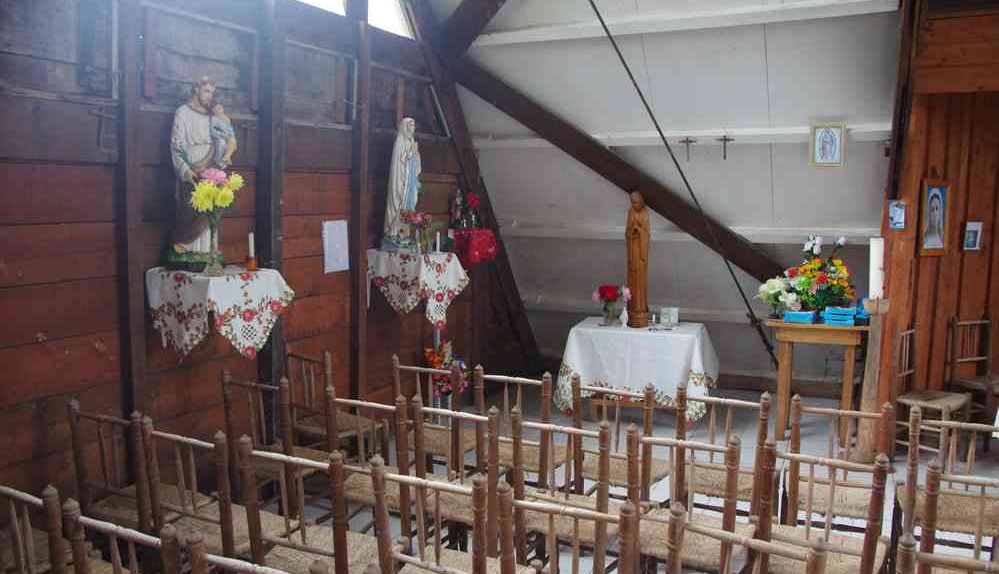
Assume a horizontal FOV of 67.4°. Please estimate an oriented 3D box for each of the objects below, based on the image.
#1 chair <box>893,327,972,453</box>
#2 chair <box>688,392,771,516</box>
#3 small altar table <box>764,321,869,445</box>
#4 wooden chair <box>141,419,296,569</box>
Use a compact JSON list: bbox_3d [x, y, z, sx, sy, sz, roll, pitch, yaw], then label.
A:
[{"bbox_3d":[2.606,0.658,4.556,0.440,0.840,0.380,-6,9,-41],"label":"chair"},{"bbox_3d":[0.954,0.802,3.194,0.445,0.853,0.430,3,7,21],"label":"chair"},{"bbox_3d":[2.270,0.660,5.365,0.660,0.860,0.440,3,7,24],"label":"small altar table"},{"bbox_3d":[-0.959,0.848,2.670,0.445,0.853,0.430,4,8,24],"label":"wooden chair"}]

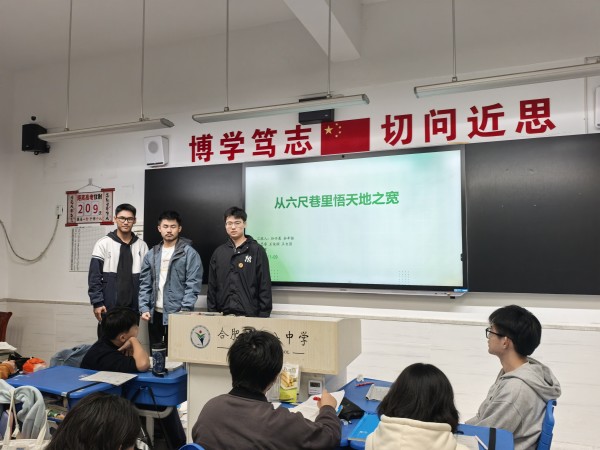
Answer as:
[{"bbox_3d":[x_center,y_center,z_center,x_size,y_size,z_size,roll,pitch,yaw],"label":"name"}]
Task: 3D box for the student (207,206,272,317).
[{"bbox_3d":[-0.453,0.747,3.567,0.480,1.794,0.280,0,-3,5],"label":"student"}]

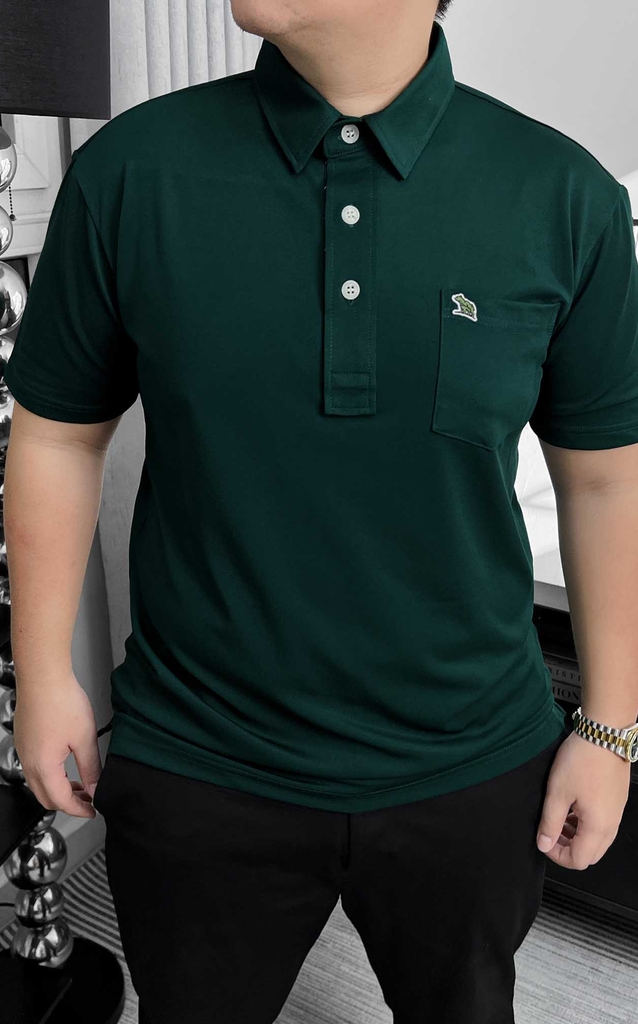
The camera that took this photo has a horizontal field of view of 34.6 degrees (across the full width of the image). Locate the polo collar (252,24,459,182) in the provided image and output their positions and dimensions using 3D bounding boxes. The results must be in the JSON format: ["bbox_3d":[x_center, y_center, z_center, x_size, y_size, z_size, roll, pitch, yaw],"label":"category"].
[{"bbox_3d":[0.030,-0.358,0.889,0.175,0.140,0.180,2,17,0],"label":"polo collar"}]

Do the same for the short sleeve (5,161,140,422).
[{"bbox_3d":[-0.230,-0.208,0.965,0.120,0.235,0.140,8,17,-2],"label":"short sleeve"}]

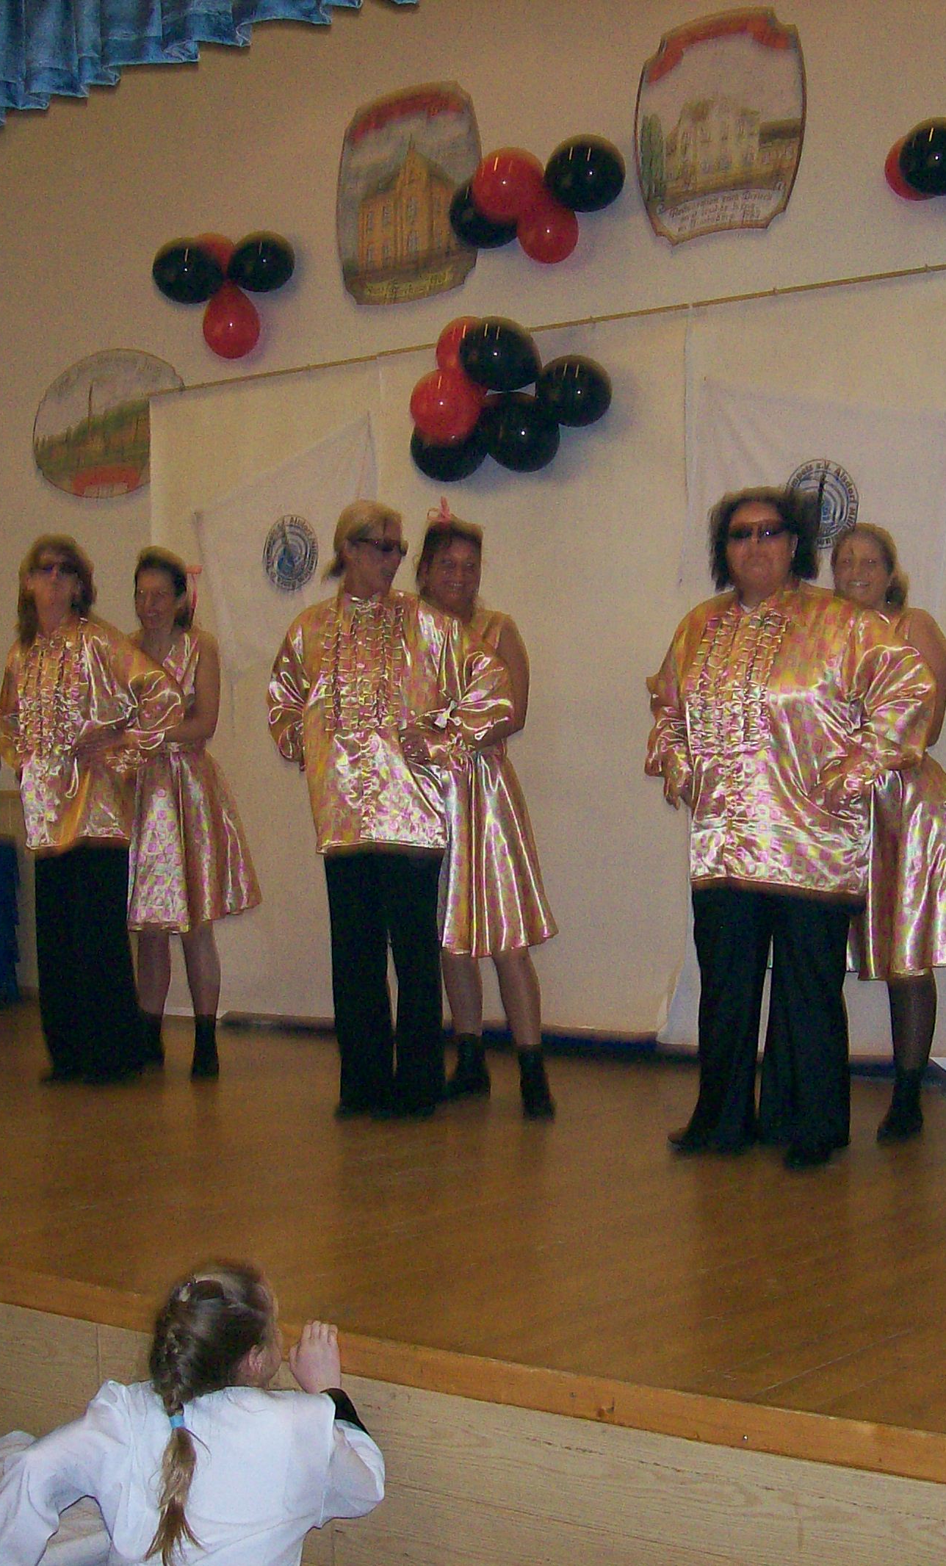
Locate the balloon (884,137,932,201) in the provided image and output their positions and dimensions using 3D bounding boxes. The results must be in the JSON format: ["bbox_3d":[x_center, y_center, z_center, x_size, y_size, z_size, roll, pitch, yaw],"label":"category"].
[{"bbox_3d":[1.408,-1.956,6.926,0.193,0.203,0.193,-1,-1,36],"label":"balloon"}]

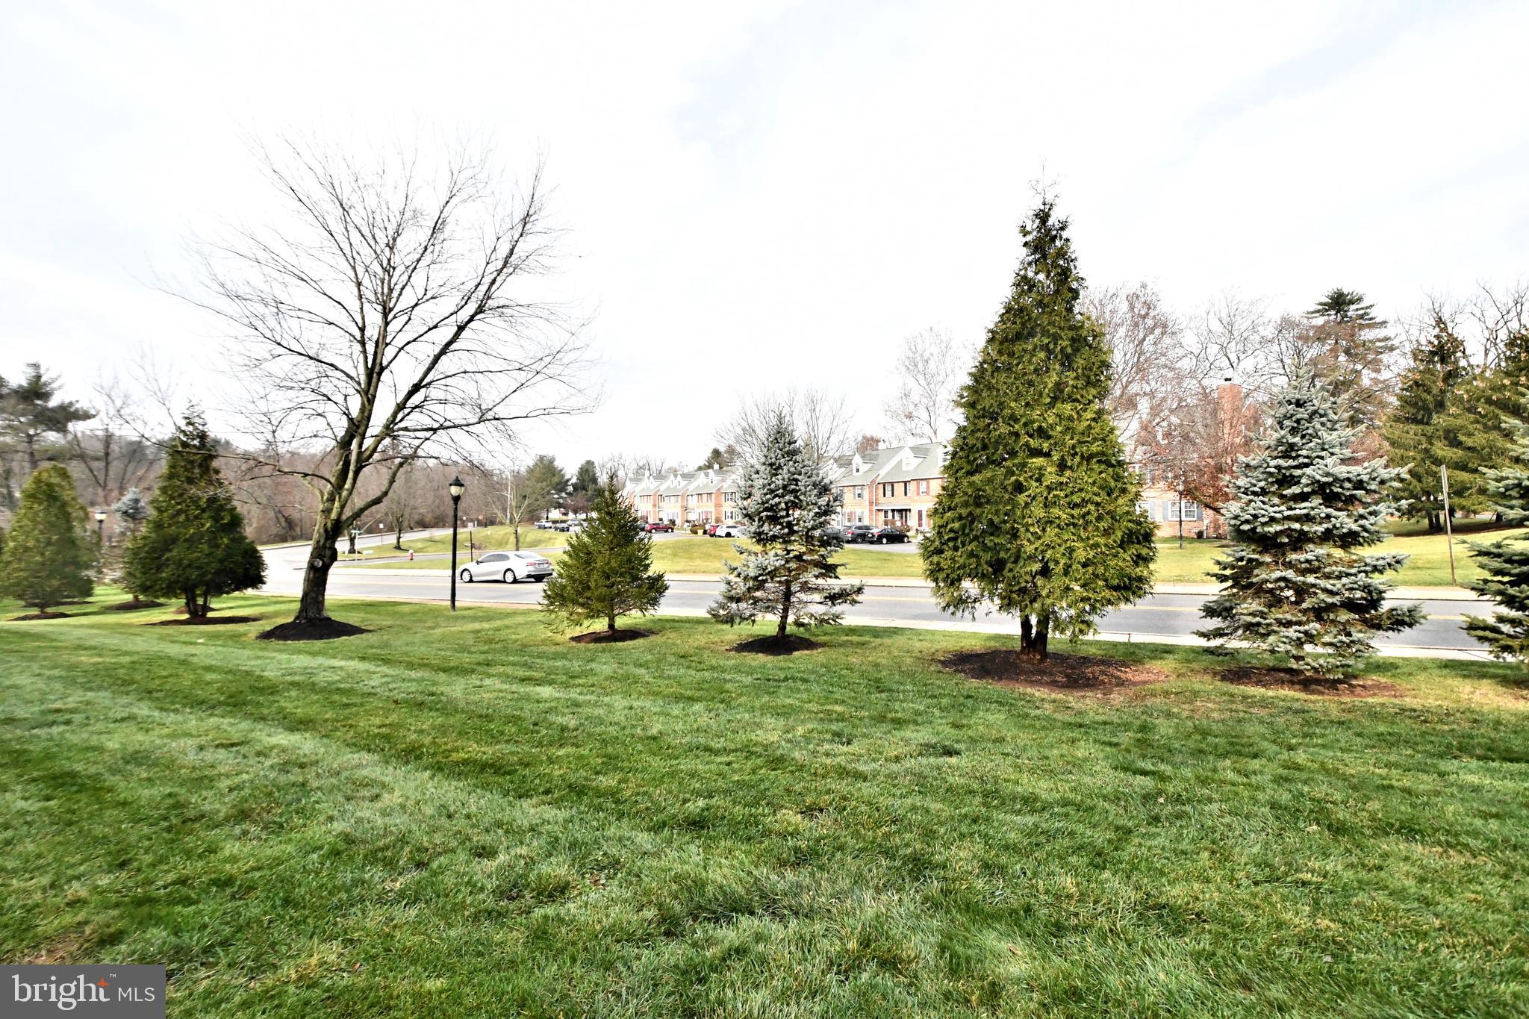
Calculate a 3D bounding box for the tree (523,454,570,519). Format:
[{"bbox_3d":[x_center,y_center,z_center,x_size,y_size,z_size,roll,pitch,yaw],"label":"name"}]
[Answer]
[{"bbox_3d":[-47.234,-4.982,138.000,10.000,14.364,10.000,0,0,0],"label":"tree"}]

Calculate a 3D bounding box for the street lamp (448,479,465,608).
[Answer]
[{"bbox_3d":[-8.630,0.951,17.800,0.450,3.750,0.450,0,-1,0],"label":"street lamp"}]

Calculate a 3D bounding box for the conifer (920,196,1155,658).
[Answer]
[{"bbox_3d":[4.007,-1.236,9.350,3.200,6.821,3.200,0,0,0],"label":"conifer"}]

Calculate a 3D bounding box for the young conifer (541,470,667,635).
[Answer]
[{"bbox_3d":[-3.230,0.853,13.000,2.500,3.316,2.500,0,0,0],"label":"young conifer"}]

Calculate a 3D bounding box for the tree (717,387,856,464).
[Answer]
[{"bbox_3d":[2.085,-3.955,57.000,12.000,14.000,12.000,0,-1,0],"label":"tree"}]

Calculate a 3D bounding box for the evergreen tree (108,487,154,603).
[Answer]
[{"bbox_3d":[-22.062,1.255,22.300,2.400,3.950,2.400,0,-1,-44],"label":"evergreen tree"}]

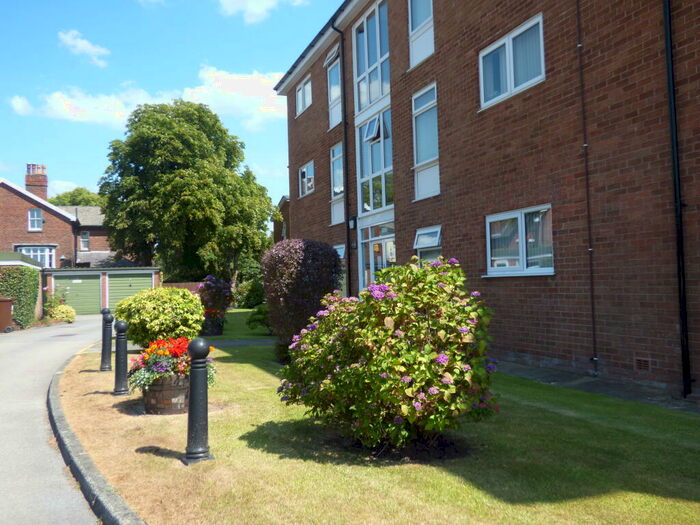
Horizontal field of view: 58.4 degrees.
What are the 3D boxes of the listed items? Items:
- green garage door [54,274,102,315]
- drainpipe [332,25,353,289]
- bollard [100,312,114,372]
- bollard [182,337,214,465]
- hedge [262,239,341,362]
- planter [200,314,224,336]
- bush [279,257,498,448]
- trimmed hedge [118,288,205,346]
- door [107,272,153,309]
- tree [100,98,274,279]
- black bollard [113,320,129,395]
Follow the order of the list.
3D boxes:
[{"bbox_3d":[-13.833,1.659,31.800,2.200,2.000,0.100,-1,-2,-21],"label":"green garage door"},{"bbox_3d":[-0.172,-2.183,15.951,0.300,7.870,0.120,-1,-2,-21],"label":"drainpipe"},{"bbox_3d":[-3.898,1.271,10.048,0.190,0.900,0.190,-1,-2,-21],"label":"bollard"},{"bbox_3d":[-1.124,1.008,4.631,0.190,0.900,0.190,-1,-2,-21],"label":"bollard"},{"bbox_3d":[-0.832,0.620,10.382,1.300,2.030,1.300,-2,-2,0],"label":"hedge"},{"bbox_3d":[-3.847,1.764,17.445,0.680,0.540,0.680,-1,-2,-13],"label":"planter"},{"bbox_3d":[0.299,0.684,5.011,1.720,1.480,1.600,-2,-2,0],"label":"bush"},{"bbox_3d":[-3.981,1.179,13.125,1.850,1.300,1.750,-1,-2,-21],"label":"trimmed hedge"},{"bbox_3d":[-11.425,1.612,32.600,2.200,2.000,0.100,-1,-2,-21],"label":"door"},{"bbox_3d":[-11.320,-4.158,43.753,12.000,14.300,11.500,-2,-2,0],"label":"tree"},{"bbox_3d":[-2.825,1.167,7.720,0.190,0.900,0.190,-1,-2,-21],"label":"black bollard"}]

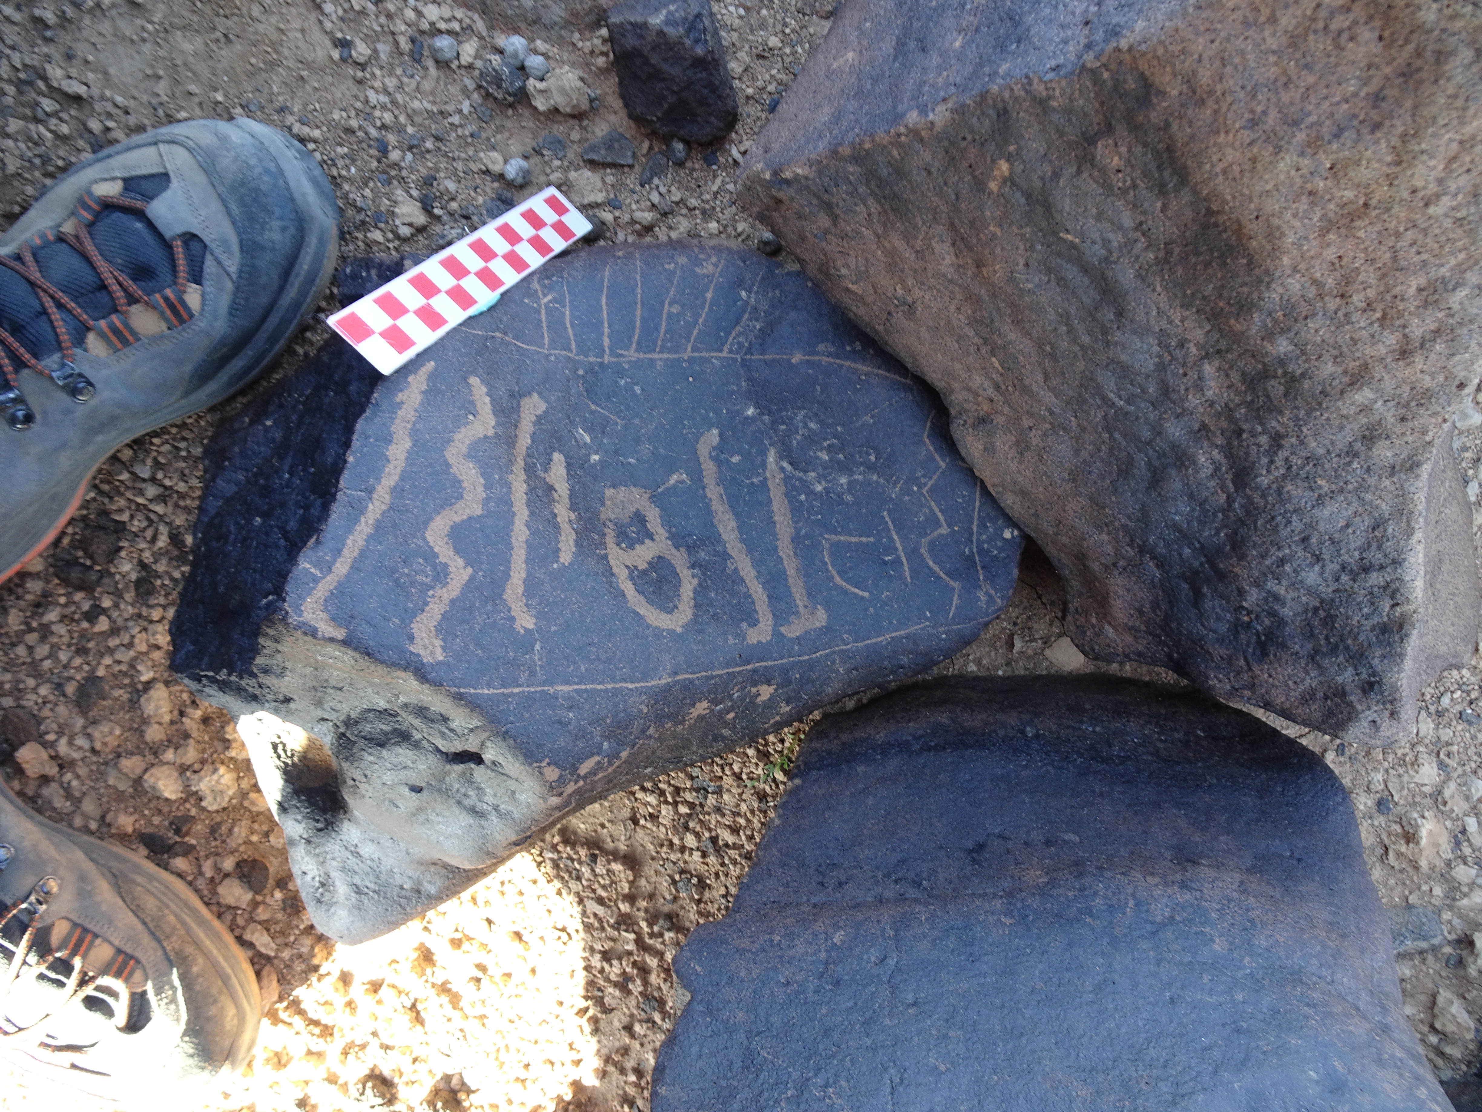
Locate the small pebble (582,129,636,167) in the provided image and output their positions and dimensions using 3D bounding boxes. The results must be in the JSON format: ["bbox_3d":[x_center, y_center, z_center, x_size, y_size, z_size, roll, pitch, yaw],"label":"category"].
[{"bbox_3d":[-0.065,-0.199,0.501,0.026,0.011,0.016,16,81,-15],"label":"small pebble"}]

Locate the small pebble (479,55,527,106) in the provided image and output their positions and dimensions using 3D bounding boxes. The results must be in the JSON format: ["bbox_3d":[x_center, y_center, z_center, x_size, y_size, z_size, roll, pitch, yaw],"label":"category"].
[{"bbox_3d":[-0.113,-0.225,0.486,0.024,0.017,0.019,44,75,-9],"label":"small pebble"}]

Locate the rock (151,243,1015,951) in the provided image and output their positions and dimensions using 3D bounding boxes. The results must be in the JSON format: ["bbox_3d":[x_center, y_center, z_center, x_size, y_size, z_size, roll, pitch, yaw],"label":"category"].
[{"bbox_3d":[-0.053,-0.023,0.438,0.370,0.120,0.270,-19,91,-17],"label":"rock"}]

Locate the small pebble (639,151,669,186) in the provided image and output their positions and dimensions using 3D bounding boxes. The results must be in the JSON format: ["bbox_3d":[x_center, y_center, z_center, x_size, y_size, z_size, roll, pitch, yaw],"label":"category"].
[{"bbox_3d":[-0.043,-0.192,0.508,0.011,0.009,0.018,31,77,-12],"label":"small pebble"}]

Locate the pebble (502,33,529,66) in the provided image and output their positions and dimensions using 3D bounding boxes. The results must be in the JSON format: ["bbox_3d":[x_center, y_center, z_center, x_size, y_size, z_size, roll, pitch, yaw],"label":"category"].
[{"bbox_3d":[-0.108,-0.241,0.491,0.014,0.013,0.015,1,85,-17],"label":"pebble"}]

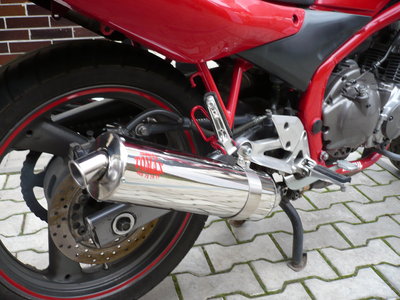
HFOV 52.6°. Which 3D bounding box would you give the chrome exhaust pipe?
[{"bbox_3d":[-0.029,0.062,0.772,0.450,0.112,0.112,16,8,-43],"label":"chrome exhaust pipe"}]

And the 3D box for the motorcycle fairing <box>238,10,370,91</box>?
[{"bbox_3d":[0.265,-0.234,0.969,0.470,0.200,0.085,-16,27,-32],"label":"motorcycle fairing"}]

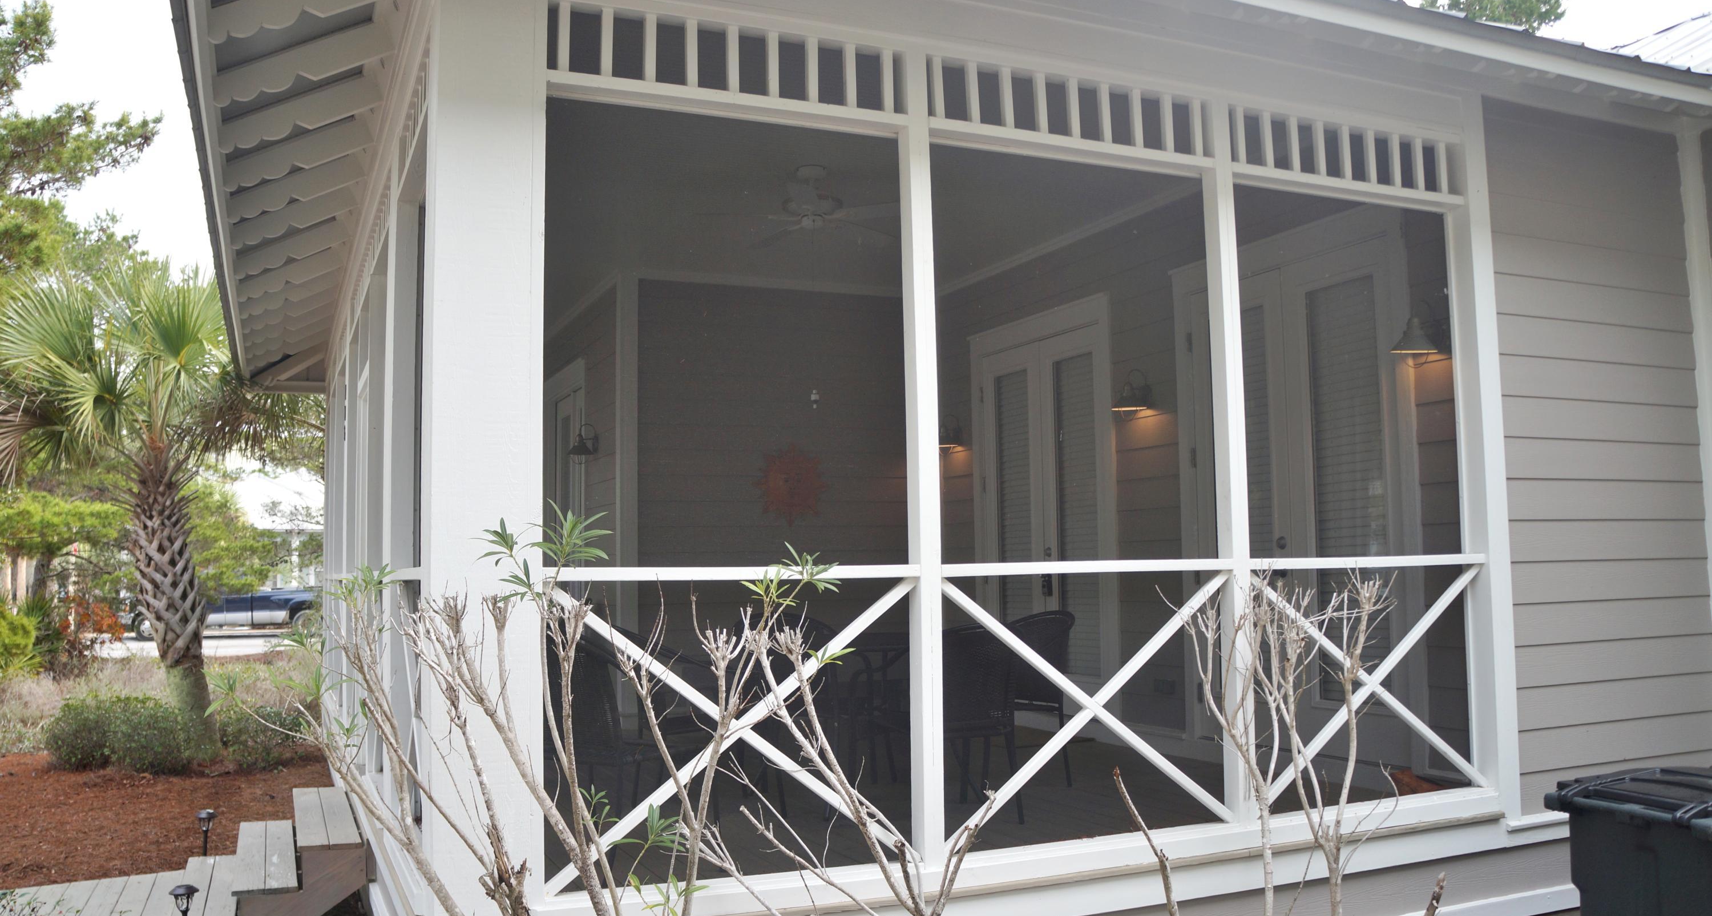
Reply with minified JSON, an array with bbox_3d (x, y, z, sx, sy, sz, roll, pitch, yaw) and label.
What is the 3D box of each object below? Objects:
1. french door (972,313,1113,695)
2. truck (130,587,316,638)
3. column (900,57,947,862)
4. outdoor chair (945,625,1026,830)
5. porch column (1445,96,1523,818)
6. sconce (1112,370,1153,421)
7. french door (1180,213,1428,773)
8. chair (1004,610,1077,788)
[{"bbox_3d":[1.228,0.382,8.546,0.120,2.572,1.760,1,-5,-24],"label":"french door"},{"bbox_3d":[-17.358,4.086,36.087,6.000,1.900,2.050,1,-5,-20],"label":"truck"},{"bbox_3d":[0.225,-0.023,4.471,0.084,2.787,0.090,1,-5,-24],"label":"column"},{"bbox_3d":[0.319,1.113,5.510,0.570,0.850,0.580,3,-6,-36],"label":"outdoor chair"},{"bbox_3d":[2.753,-0.039,5.631,0.138,3.088,0.120,1,-5,-24],"label":"porch column"},{"bbox_3d":[1.599,-0.361,7.443,0.240,0.300,0.200,1,-5,-24],"label":"sconce"},{"bbox_3d":[2.167,0.185,6.469,0.120,2.572,1.682,1,-5,-24],"label":"french door"},{"bbox_3d":[0.663,1.179,6.455,0.600,0.860,0.580,0,-5,-13],"label":"chair"}]

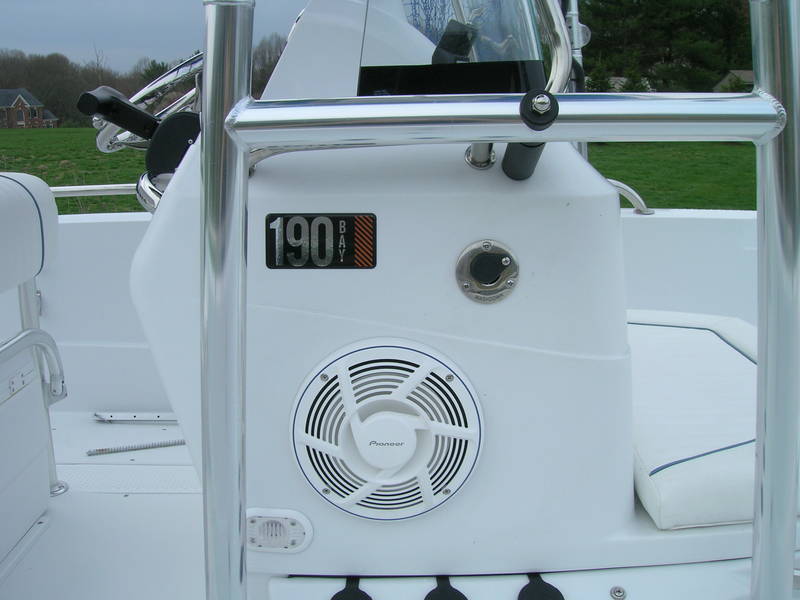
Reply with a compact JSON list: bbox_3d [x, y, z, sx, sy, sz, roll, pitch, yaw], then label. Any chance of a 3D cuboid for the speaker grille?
[{"bbox_3d":[-0.012,0.125,0.732,0.184,0.184,0.030,-1,14,-1],"label":"speaker grille"}]

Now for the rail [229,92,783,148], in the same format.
[{"bbox_3d":[0.085,-0.145,0.633,0.449,0.039,0.039,-1,14,0],"label":"rail"}]

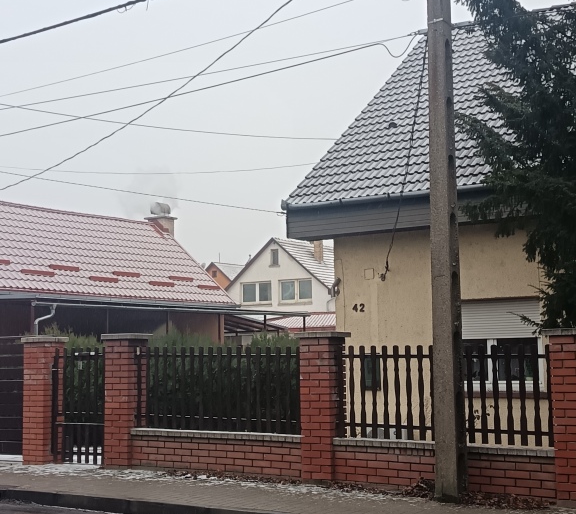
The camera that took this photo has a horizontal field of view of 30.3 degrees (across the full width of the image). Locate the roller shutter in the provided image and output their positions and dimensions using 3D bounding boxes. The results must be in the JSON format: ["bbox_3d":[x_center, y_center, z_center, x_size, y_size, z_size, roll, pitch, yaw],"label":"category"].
[{"bbox_3d":[3.042,0.909,15.716,1.471,0.596,0.080,-4,-6,34],"label":"roller shutter"}]

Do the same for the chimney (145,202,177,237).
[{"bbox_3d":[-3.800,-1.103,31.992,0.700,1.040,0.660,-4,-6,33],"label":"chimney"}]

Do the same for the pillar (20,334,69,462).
[{"bbox_3d":[-3.228,1.890,14.118,0.440,1.650,0.440,-4,-6,33],"label":"pillar"}]

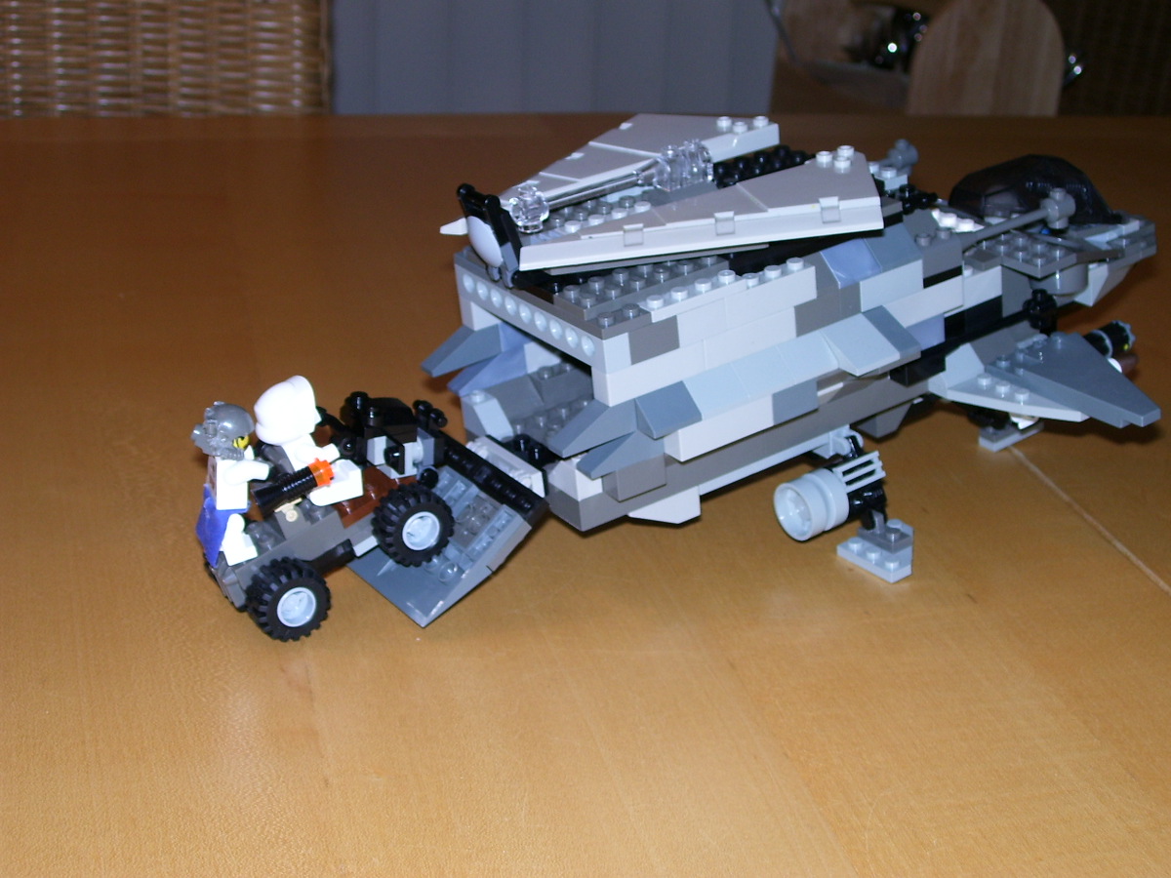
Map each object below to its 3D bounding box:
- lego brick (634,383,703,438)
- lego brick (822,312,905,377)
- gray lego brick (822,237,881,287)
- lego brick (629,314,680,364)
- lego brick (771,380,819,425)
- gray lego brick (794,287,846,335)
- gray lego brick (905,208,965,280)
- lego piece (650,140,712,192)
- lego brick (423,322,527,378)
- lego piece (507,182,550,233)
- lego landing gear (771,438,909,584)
[{"bbox_3d":[0.020,-0.010,0.518,0.016,0.010,0.016,-21,30,-27],"label":"lego brick"},{"bbox_3d":[0.076,-0.029,0.545,0.016,0.010,0.024,-21,30,-27],"label":"lego brick"},{"bbox_3d":[0.074,-0.052,0.549,0.016,0.010,0.016,-21,30,-27],"label":"gray lego brick"},{"bbox_3d":[0.016,-0.028,0.513,0.016,0.010,0.008,-21,30,-27],"label":"lego brick"},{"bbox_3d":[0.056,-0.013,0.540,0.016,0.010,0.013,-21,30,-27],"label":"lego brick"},{"bbox_3d":[0.064,-0.037,0.543,0.017,0.010,0.008,-21,30,-27],"label":"gray lego brick"},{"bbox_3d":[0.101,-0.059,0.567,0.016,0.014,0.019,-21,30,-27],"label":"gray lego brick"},{"bbox_3d":[0.028,-0.081,0.555,0.016,0.011,0.010,-21,30,-27],"label":"lego piece"},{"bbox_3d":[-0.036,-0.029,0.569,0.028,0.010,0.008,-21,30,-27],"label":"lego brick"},{"bbox_3d":[-0.016,-0.065,0.538,0.011,0.011,0.011,-3,23,1],"label":"lego piece"},{"bbox_3d":[0.082,0.022,0.567,0.047,0.037,0.028,-21,30,-27],"label":"lego landing gear"}]

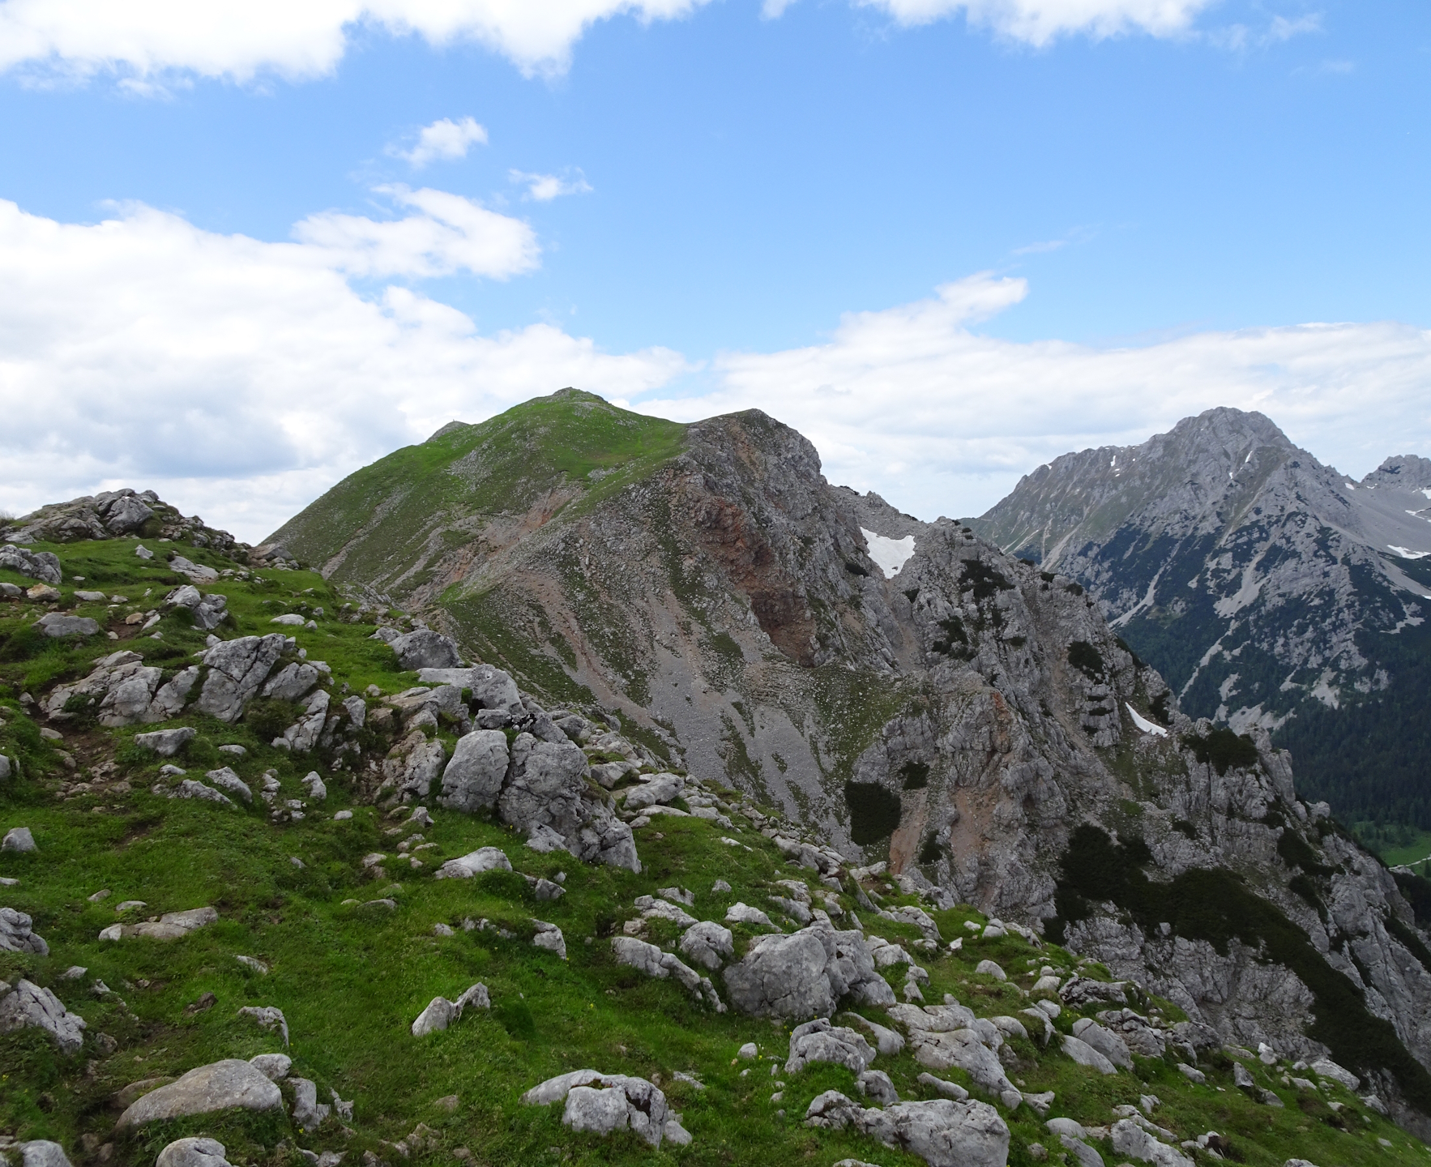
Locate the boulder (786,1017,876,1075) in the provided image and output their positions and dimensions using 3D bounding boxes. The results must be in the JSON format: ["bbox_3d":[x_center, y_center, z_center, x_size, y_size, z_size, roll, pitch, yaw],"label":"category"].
[{"bbox_3d":[0.484,1.929,4.500,0.356,0.223,0.267,0,2,6],"label":"boulder"}]

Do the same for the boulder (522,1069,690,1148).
[{"bbox_3d":[-0.365,1.752,3.600,0.536,0.213,0.375,0,2,-6],"label":"boulder"}]

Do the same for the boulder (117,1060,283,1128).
[{"bbox_3d":[-1.624,1.611,3.400,0.509,0.168,0.331,-1,2,-26],"label":"boulder"}]

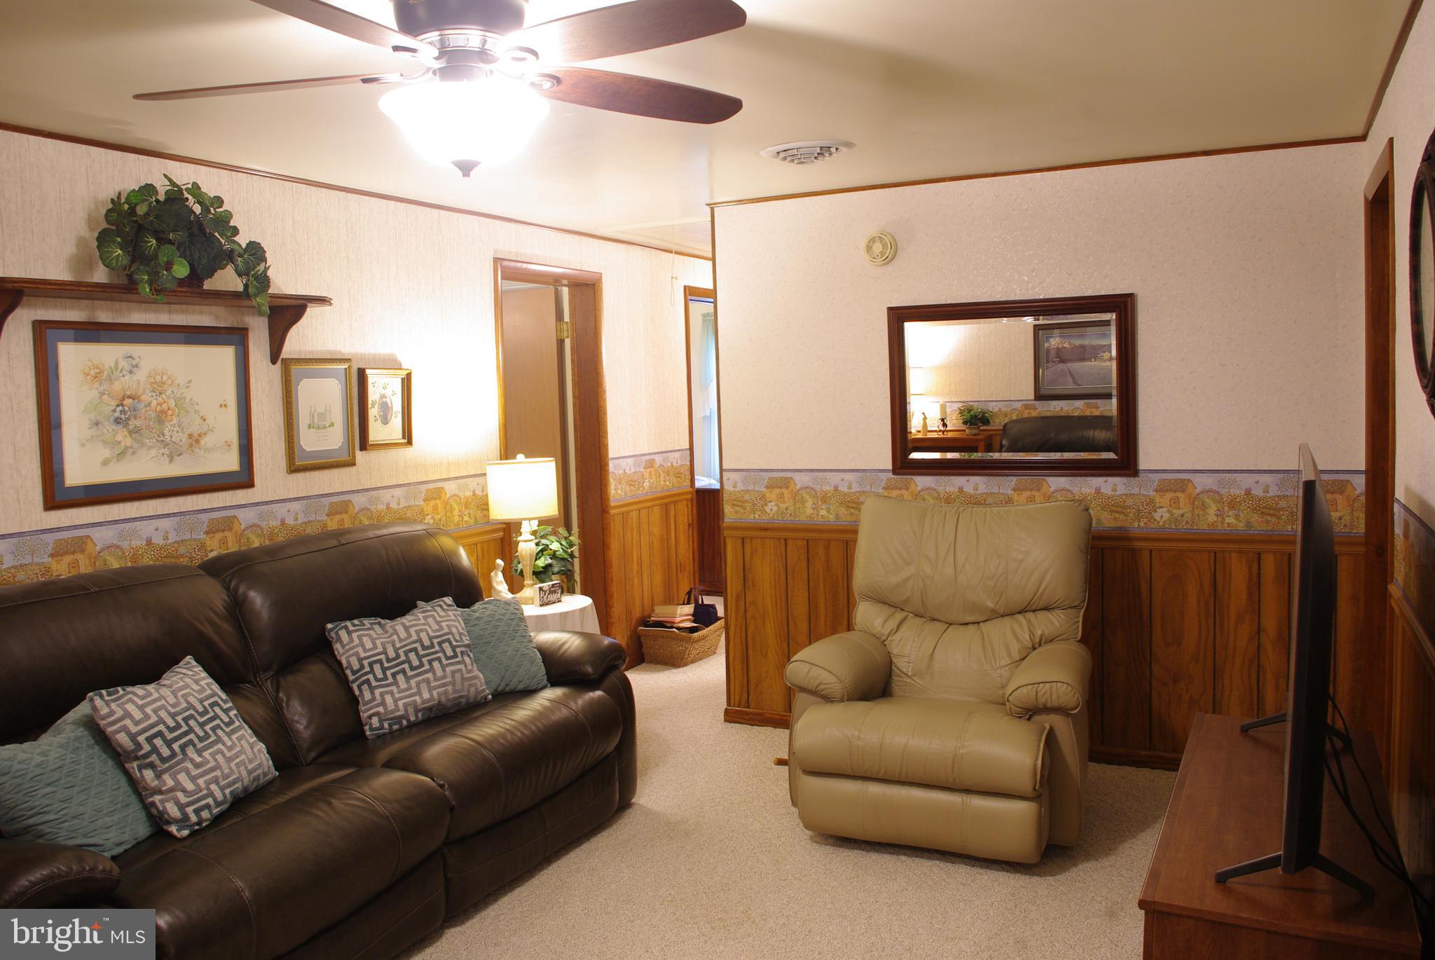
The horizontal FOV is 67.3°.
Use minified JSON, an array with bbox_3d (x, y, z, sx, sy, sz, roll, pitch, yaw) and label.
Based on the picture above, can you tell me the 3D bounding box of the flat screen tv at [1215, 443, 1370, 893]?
[{"bbox_3d":[1.318,0.345,2.462,0.260,0.797,1.240,0,5,28],"label":"flat screen tv"}]

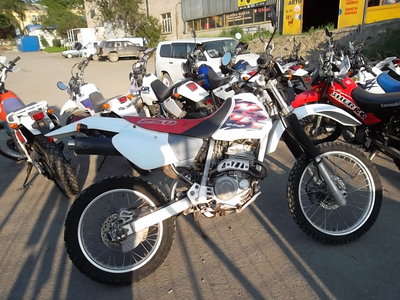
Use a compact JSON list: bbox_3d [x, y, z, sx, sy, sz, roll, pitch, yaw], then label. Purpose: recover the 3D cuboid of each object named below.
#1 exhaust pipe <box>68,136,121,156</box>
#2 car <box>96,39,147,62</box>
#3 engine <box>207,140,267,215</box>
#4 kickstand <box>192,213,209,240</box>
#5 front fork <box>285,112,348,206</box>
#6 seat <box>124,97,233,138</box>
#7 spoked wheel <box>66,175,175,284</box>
[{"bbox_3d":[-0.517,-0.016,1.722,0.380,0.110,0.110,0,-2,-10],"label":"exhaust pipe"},{"bbox_3d":[-6.663,-8.507,27.000,4.400,1.740,1.730,-16,22,-35],"label":"car"},{"bbox_3d":[0.221,0.172,2.005,0.360,0.420,0.360,-8,-1,-10],"label":"engine"},{"bbox_3d":[0.003,0.523,2.159,0.060,0.330,0.060,-21,34,-1],"label":"kickstand"},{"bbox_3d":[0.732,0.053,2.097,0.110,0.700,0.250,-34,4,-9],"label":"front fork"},{"bbox_3d":[-0.118,-0.172,1.958,0.700,0.230,0.250,-8,-1,-10],"label":"seat"},{"bbox_3d":[-0.468,0.480,1.876,0.665,0.665,0.115,-8,-1,-10],"label":"spoked wheel"}]

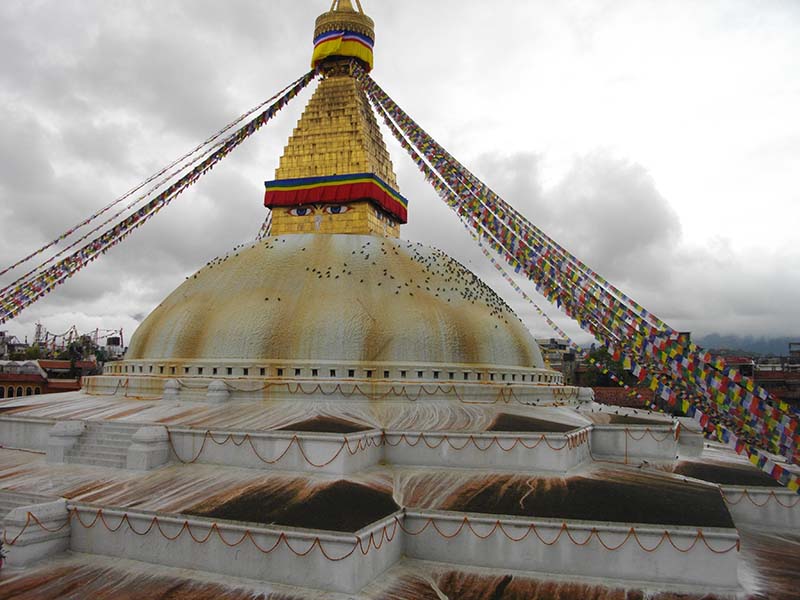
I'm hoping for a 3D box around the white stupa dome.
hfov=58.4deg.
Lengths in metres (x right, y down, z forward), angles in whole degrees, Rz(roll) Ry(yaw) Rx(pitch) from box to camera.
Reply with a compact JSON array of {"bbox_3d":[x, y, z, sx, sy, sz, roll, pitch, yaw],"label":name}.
[{"bbox_3d":[-4.260,0.210,53.310,29.600,9.430,29.600,-1,-7,20],"label":"white stupa dome"}]

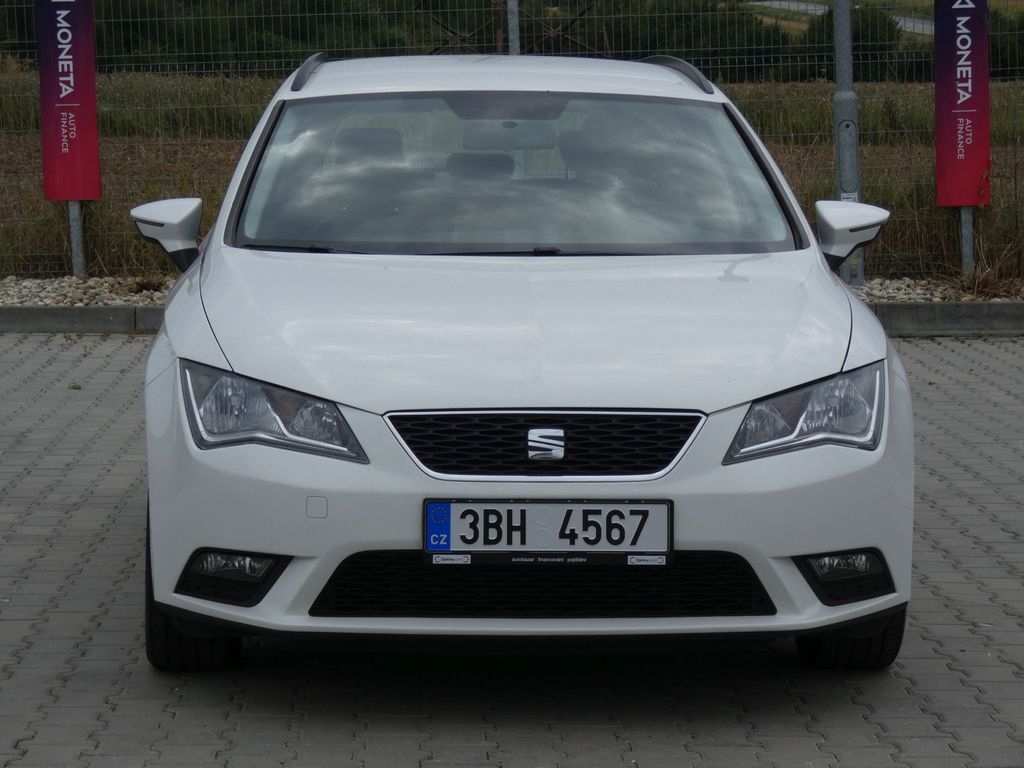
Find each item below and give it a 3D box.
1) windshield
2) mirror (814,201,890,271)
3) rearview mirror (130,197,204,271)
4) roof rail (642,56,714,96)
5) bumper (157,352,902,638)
[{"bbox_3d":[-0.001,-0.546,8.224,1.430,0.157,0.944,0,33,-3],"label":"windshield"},{"bbox_3d":[0.893,-0.383,8.275,0.200,0.185,0.175,0,6,-3],"label":"mirror"},{"bbox_3d":[-0.895,-0.387,8.191,0.200,0.185,0.175,0,6,-3],"label":"rearview mirror"},{"bbox_3d":[0.480,-0.948,9.675,0.070,0.110,1.850,0,6,-3],"label":"roof rail"},{"bbox_3d":[0.064,0.237,6.999,1.790,0.540,0.590,0,6,-3],"label":"bumper"}]

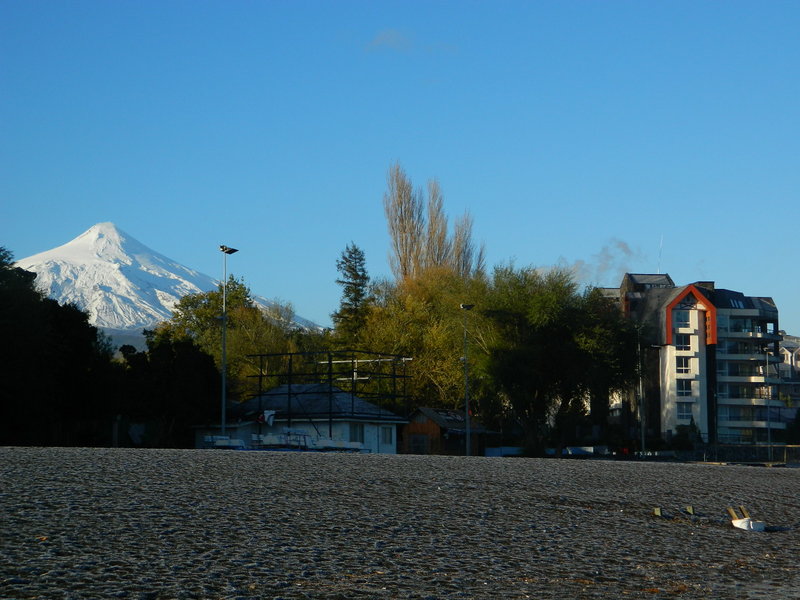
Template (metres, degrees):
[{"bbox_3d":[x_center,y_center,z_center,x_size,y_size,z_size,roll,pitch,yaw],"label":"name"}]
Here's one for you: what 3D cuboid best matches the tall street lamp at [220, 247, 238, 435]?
[{"bbox_3d":[-10.164,2.692,95.137,1.100,11.800,0.700,-3,-7,29],"label":"tall street lamp"}]

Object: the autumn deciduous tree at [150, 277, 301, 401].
[{"bbox_3d":[-15.317,5.407,142.848,13.200,15.700,12.500,0,-6,0],"label":"autumn deciduous tree"}]

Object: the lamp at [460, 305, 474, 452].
[{"bbox_3d":[5.246,6.186,123.637,1.100,11.800,0.700,-3,-7,29],"label":"lamp"}]

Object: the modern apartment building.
[{"bbox_3d":[35.613,7.337,193.000,17.600,20.000,17.000,0,-6,0],"label":"modern apartment building"}]

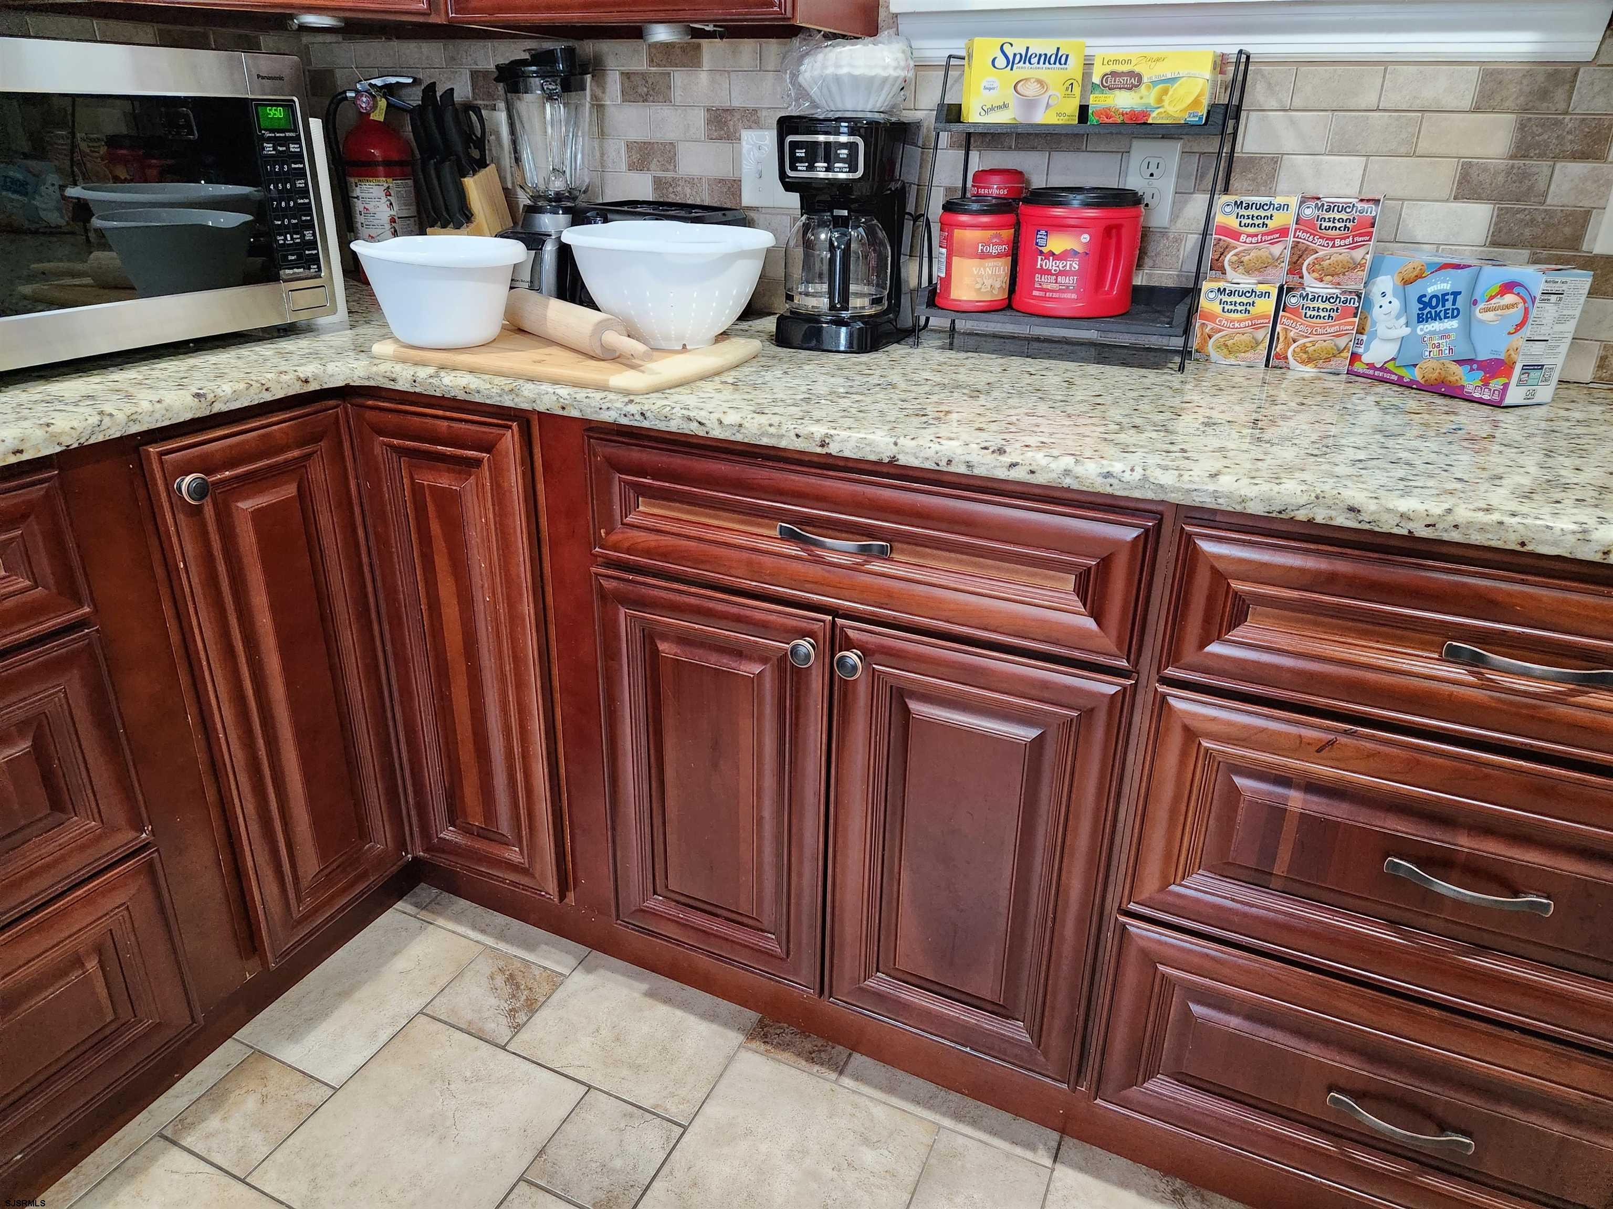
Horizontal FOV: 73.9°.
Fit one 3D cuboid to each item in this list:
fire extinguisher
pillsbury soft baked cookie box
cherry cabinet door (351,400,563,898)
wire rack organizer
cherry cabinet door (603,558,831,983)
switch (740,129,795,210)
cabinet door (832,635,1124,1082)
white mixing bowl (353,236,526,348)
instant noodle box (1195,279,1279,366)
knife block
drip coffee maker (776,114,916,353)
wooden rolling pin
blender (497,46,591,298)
[{"bbox_3d":[-0.775,-0.767,1.963,0.172,0.355,0.132,-2,24,-8],"label":"fire extinguisher"},{"bbox_3d":[0.791,-0.336,1.296,0.084,0.147,0.207,-10,26,-24],"label":"pillsbury soft baked cookie box"},{"bbox_3d":[-0.485,0.083,1.531,0.273,0.733,0.022,12,25,23],"label":"cherry cabinet door"},{"bbox_3d":[0.357,-0.532,1.446,0.372,0.375,0.160,12,26,22],"label":"wire rack organizer"},{"bbox_3d":[-0.119,0.239,1.408,0.330,0.561,0.022,12,25,23],"label":"cherry cabinet door"},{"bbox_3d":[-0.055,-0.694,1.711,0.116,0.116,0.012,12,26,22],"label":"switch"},{"bbox_3d":[0.185,0.301,1.278,0.332,0.561,0.022,12,25,23],"label":"cabinet door"},{"bbox_3d":[-0.464,-0.399,1.376,0.220,0.124,0.220,-2,24,-6],"label":"white mixing bowl"},{"bbox_3d":[0.591,-0.388,1.464,0.090,0.105,0.090,12,26,22],"label":"instant noodle box"},{"bbox_3d":[-0.585,-0.659,1.891,0.110,0.220,0.150,12,26,22],"label":"knife block"},{"bbox_3d":[0.061,-0.534,1.535,0.170,0.297,0.235,5,24,10],"label":"drip coffee maker"},{"bbox_3d":[-0.319,-0.359,1.381,0.052,0.052,0.470,-16,29,-34],"label":"wooden rolling pin"},{"bbox_3d":[-0.426,-0.681,1.741,0.160,0.385,0.175,12,26,22],"label":"blender"}]

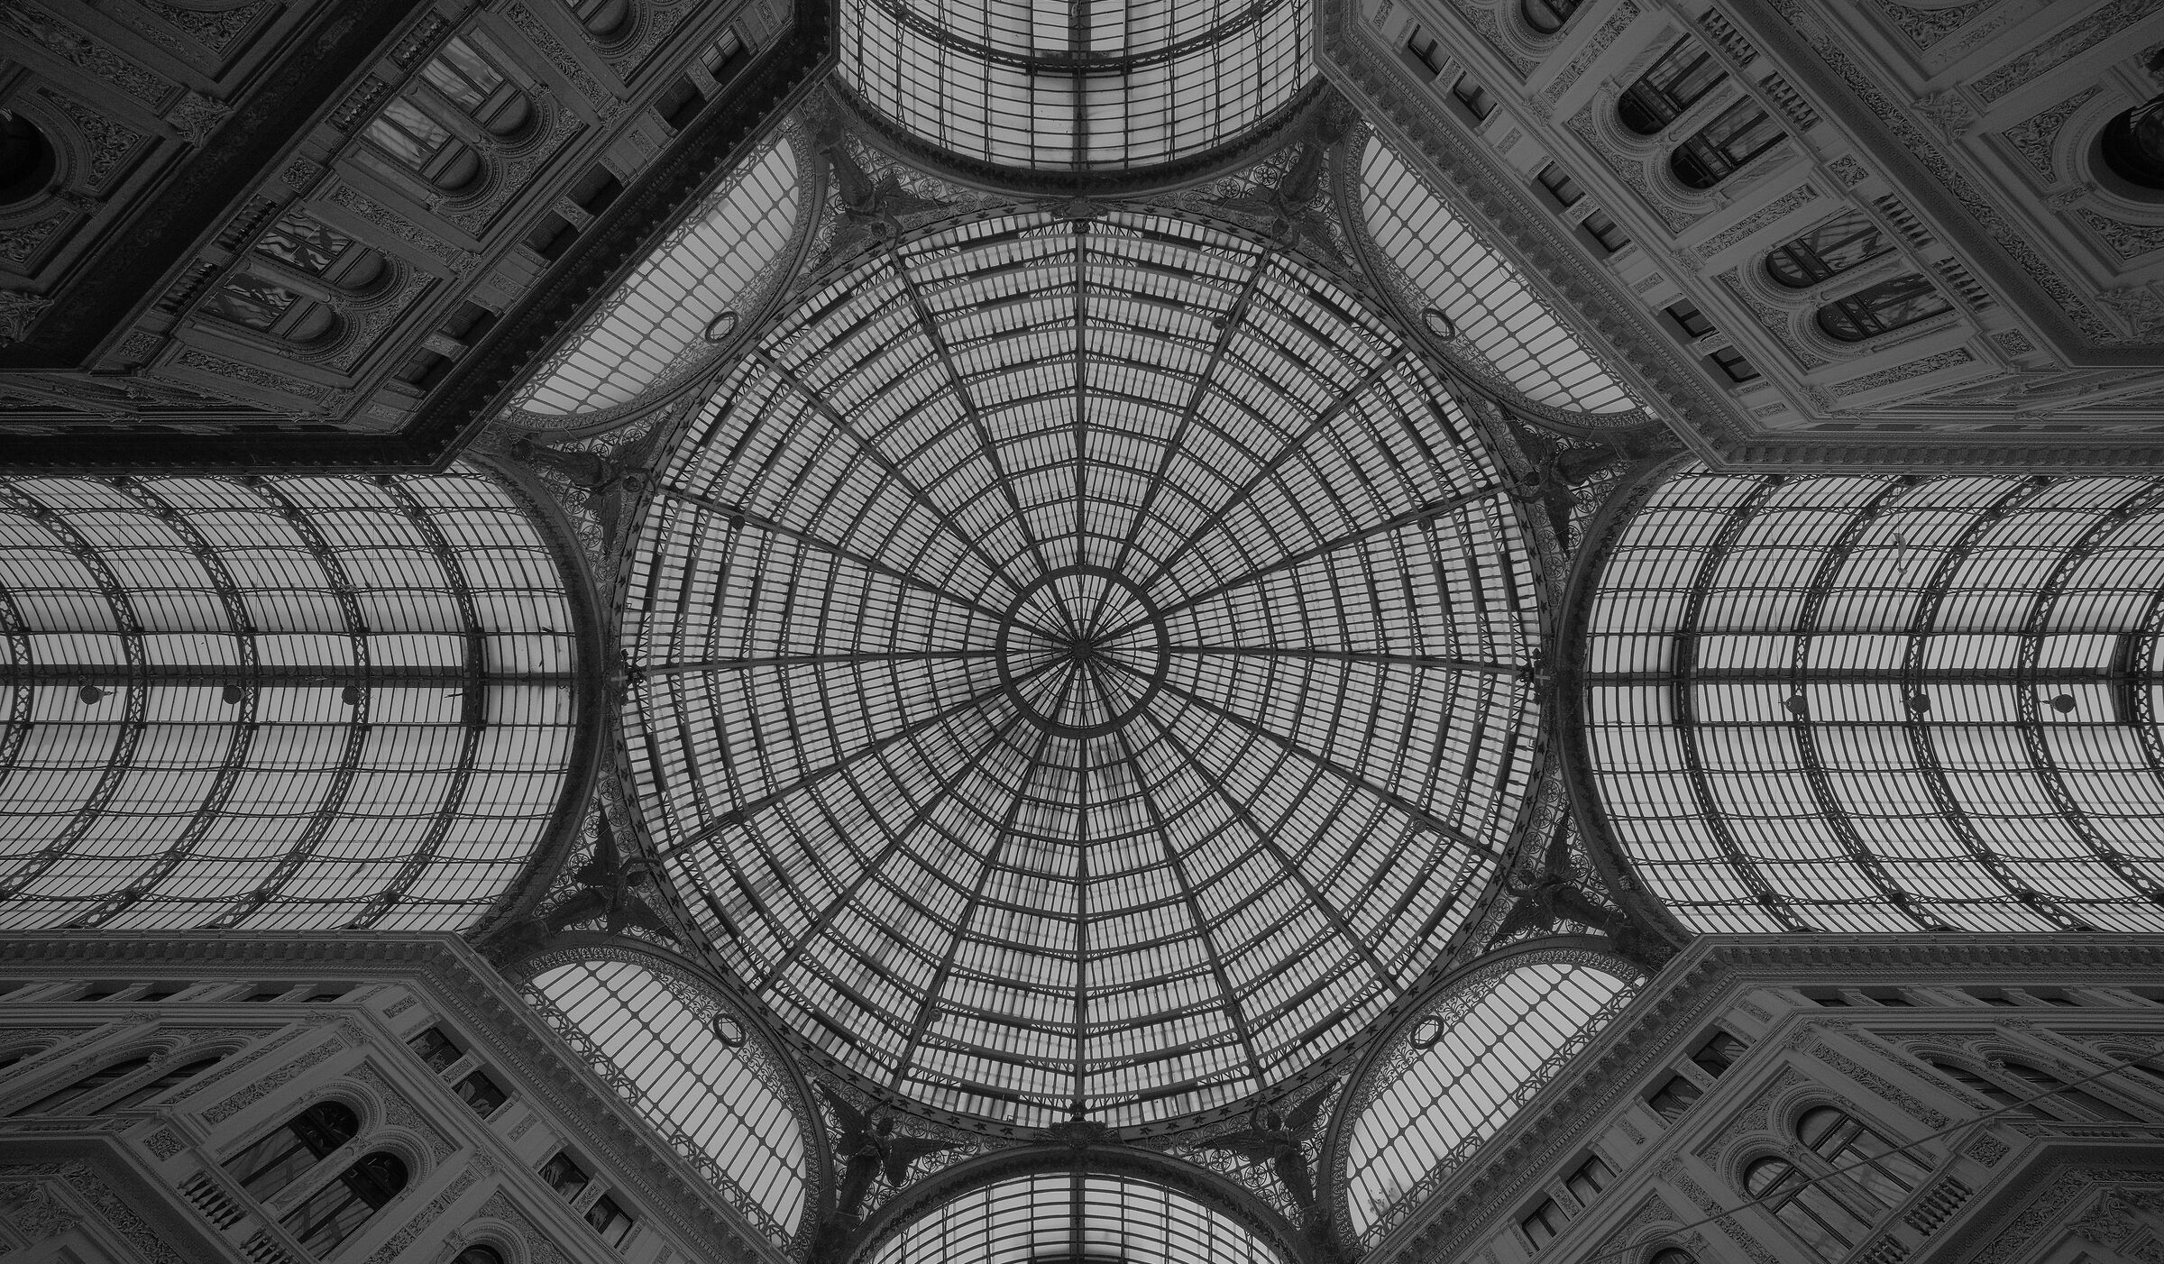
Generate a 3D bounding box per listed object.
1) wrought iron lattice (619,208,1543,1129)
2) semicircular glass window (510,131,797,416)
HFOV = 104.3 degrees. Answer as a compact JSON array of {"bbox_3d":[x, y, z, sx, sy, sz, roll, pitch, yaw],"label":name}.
[{"bbox_3d":[0.059,1.533,44.706,38.448,20.160,38.448,0,-88,0],"label":"wrought iron lattice"},{"bbox_3d":[-13.345,-11.352,29.073,12.700,6.500,0.300,-45,-89,1],"label":"semicircular glass window"}]

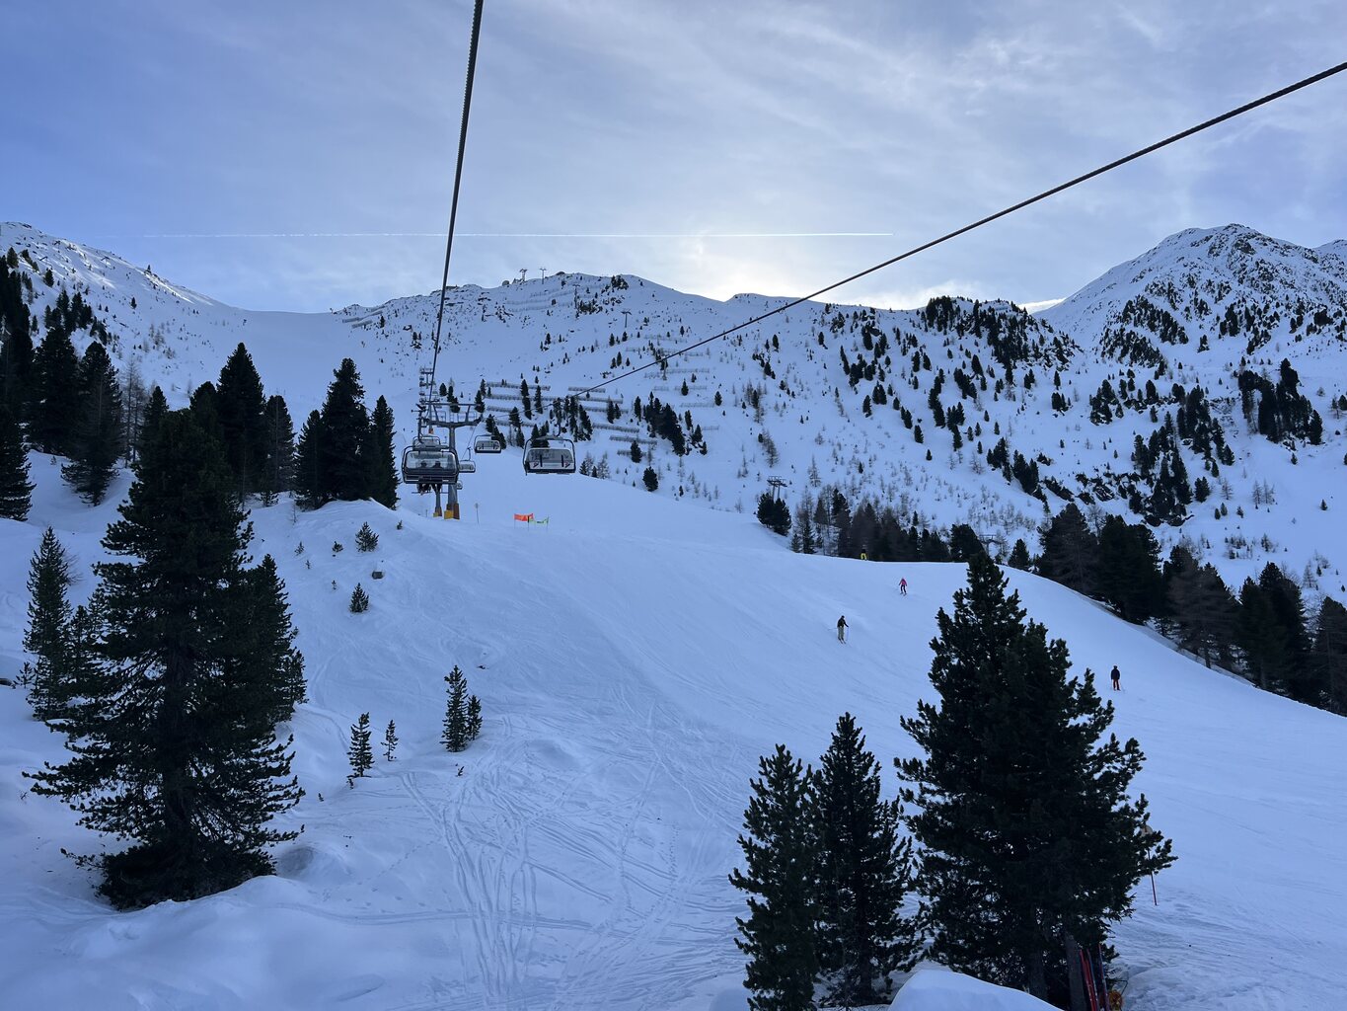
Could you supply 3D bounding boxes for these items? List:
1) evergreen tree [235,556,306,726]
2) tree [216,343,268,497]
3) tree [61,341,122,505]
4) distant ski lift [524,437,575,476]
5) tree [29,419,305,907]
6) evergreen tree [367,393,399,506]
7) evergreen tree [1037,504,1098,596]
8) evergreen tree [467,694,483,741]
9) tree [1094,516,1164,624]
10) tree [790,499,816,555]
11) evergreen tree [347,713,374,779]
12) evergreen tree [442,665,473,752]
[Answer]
[{"bbox_3d":[-13.659,4.455,34.341,2.358,5.600,2.287,-2,-7,0],"label":"evergreen tree"},{"bbox_3d":[-35.711,-7.087,83.848,4.012,13.167,4.012,1,-8,-23],"label":"tree"},{"bbox_3d":[-40.074,-5.791,69.739,3.648,11.467,3.648,3,-9,-30],"label":"tree"},{"bbox_3d":[-5.916,-2.372,48.000,2.450,1.750,1.300,0,-7,-14],"label":"distant ski lift"},{"bbox_3d":[-11.297,3.248,23.175,6.291,11.075,6.103,-2,-7,0],"label":"tree"},{"bbox_3d":[-23.800,-4.418,82.613,2.559,9.516,2.687,0,-8,-16],"label":"evergreen tree"},{"bbox_3d":[50.157,5.881,130.748,8.160,12.271,7.915,-2,-7,0],"label":"evergreen tree"},{"bbox_3d":[-6.032,6.431,30.689,0.470,1.380,0.470,0,-8,-11],"label":"evergreen tree"},{"bbox_3d":[45.350,6.509,100.702,6.398,10.899,6.078,-5,-8,24],"label":"tree"},{"bbox_3d":[18.378,3.046,143.494,3.731,8.104,3.619,-2,-7,0],"label":"tree"},{"bbox_3d":[-9.130,7.004,29.614,0.770,1.871,0.747,-2,-7,0],"label":"evergreen tree"},{"bbox_3d":[-6.431,6.017,30.161,0.890,2.499,0.890,0,-8,-12],"label":"evergreen tree"}]

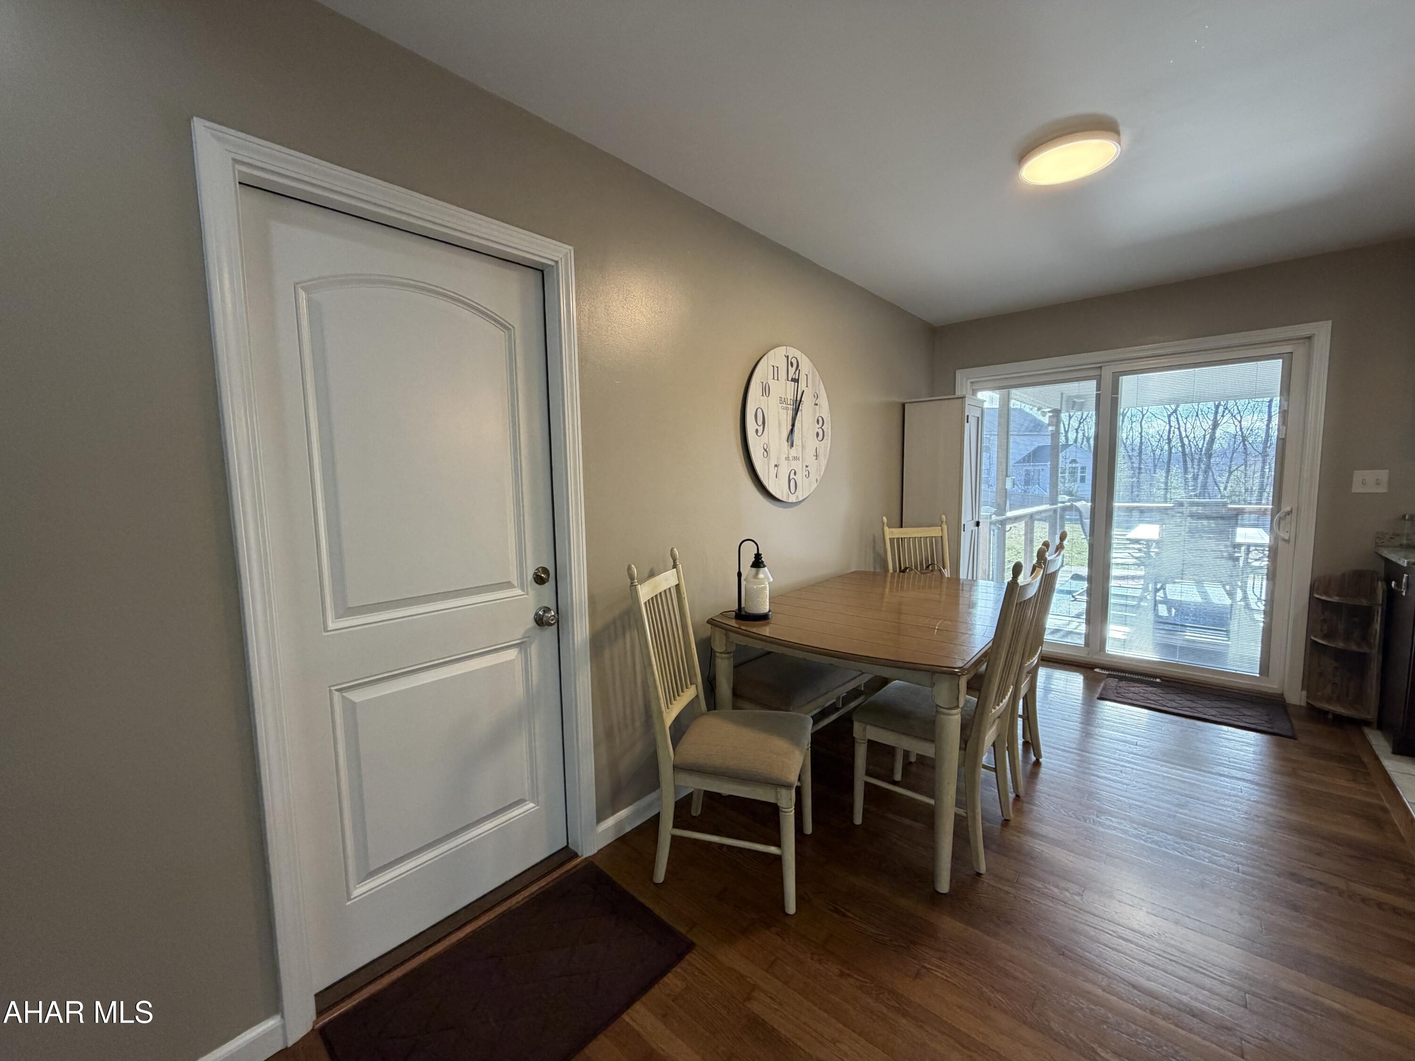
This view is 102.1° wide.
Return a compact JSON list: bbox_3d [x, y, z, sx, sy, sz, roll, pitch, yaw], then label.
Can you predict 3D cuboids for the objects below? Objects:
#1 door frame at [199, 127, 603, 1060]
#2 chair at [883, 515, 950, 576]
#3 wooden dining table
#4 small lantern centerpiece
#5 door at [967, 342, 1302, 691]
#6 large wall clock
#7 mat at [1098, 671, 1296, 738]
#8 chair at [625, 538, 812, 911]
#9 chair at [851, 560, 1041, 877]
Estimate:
[{"bbox_3d":[-0.754,0.154,1.647,0.115,2.093,0.932,3,7,41],"label":"door frame"},{"bbox_3d":[1.355,0.457,3.458,0.460,1.065,0.565,-2,5,-3],"label":"chair"},{"bbox_3d":[0.833,0.704,2.621,1.040,0.750,1.600,3,7,39],"label":"wooden dining table"},{"bbox_3d":[0.193,0.201,2.376,0.155,0.325,0.155,-1,5,0],"label":"small lantern centerpiece"},{"bbox_3d":[2.633,-0.079,3.767,1.780,2.020,0.110,3,7,41],"label":"door"},{"bbox_3d":[0.416,-0.519,2.863,0.037,0.768,0.768,3,7,41],"label":"large wall clock"},{"bbox_3d":[2.746,0.974,3.262,0.820,0.012,0.530,3,7,41],"label":"mat"},{"bbox_3d":[0.070,0.622,1.981,0.565,1.065,0.460,0,6,18],"label":"chair"},{"bbox_3d":[0.888,0.589,2.138,0.565,1.065,0.460,3,7,40],"label":"chair"}]

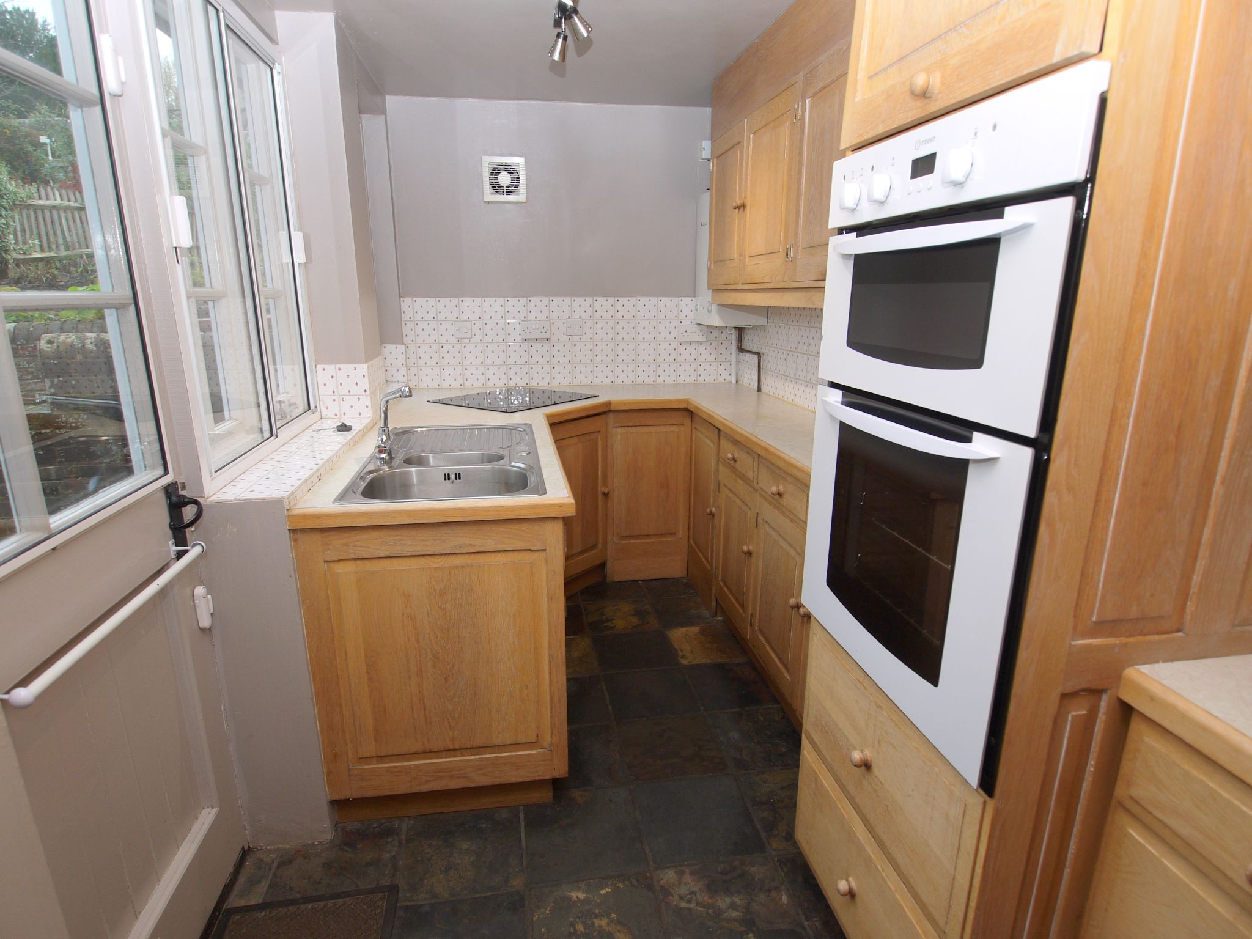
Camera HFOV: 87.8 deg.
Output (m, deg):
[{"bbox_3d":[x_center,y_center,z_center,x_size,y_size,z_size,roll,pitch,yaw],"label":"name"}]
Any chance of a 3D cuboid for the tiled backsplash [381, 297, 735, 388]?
[{"bbox_3d":[-0.314,-0.665,3.410,1.844,0.455,0.012,-2,14,-9],"label":"tiled backsplash"}]

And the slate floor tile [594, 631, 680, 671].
[{"bbox_3d":[0.032,0.724,2.577,0.302,0.012,0.278,-2,15,-10],"label":"slate floor tile"}]

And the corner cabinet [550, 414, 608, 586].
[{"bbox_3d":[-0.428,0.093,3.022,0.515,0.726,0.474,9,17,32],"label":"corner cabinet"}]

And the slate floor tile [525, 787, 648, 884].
[{"bbox_3d":[-0.107,0.939,1.676,0.292,0.011,0.292,-2,14,-9],"label":"slate floor tile"}]

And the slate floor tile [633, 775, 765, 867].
[{"bbox_3d":[0.190,0.945,1.760,0.302,0.012,0.296,-2,15,-10],"label":"slate floor tile"}]

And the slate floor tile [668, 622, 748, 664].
[{"bbox_3d":[0.329,0.711,2.628,0.298,0.012,0.280,-2,15,-10],"label":"slate floor tile"}]

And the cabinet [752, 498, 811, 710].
[{"bbox_3d":[0.700,0.405,2.221,0.400,0.595,0.430,-3,15,-10],"label":"cabinet"}]

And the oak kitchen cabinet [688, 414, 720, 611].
[{"bbox_3d":[0.548,0.165,3.001,0.400,0.810,0.470,-3,15,-10],"label":"oak kitchen cabinet"}]

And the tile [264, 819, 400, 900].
[{"bbox_3d":[-0.716,0.982,1.613,0.298,0.012,0.290,-2,15,-10],"label":"tile"}]

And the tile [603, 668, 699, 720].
[{"bbox_3d":[0.088,0.785,2.292,0.292,0.011,0.292,-2,14,-9],"label":"tile"}]

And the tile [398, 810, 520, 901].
[{"bbox_3d":[-0.416,0.969,1.665,0.302,0.012,0.290,-2,15,-10],"label":"tile"}]

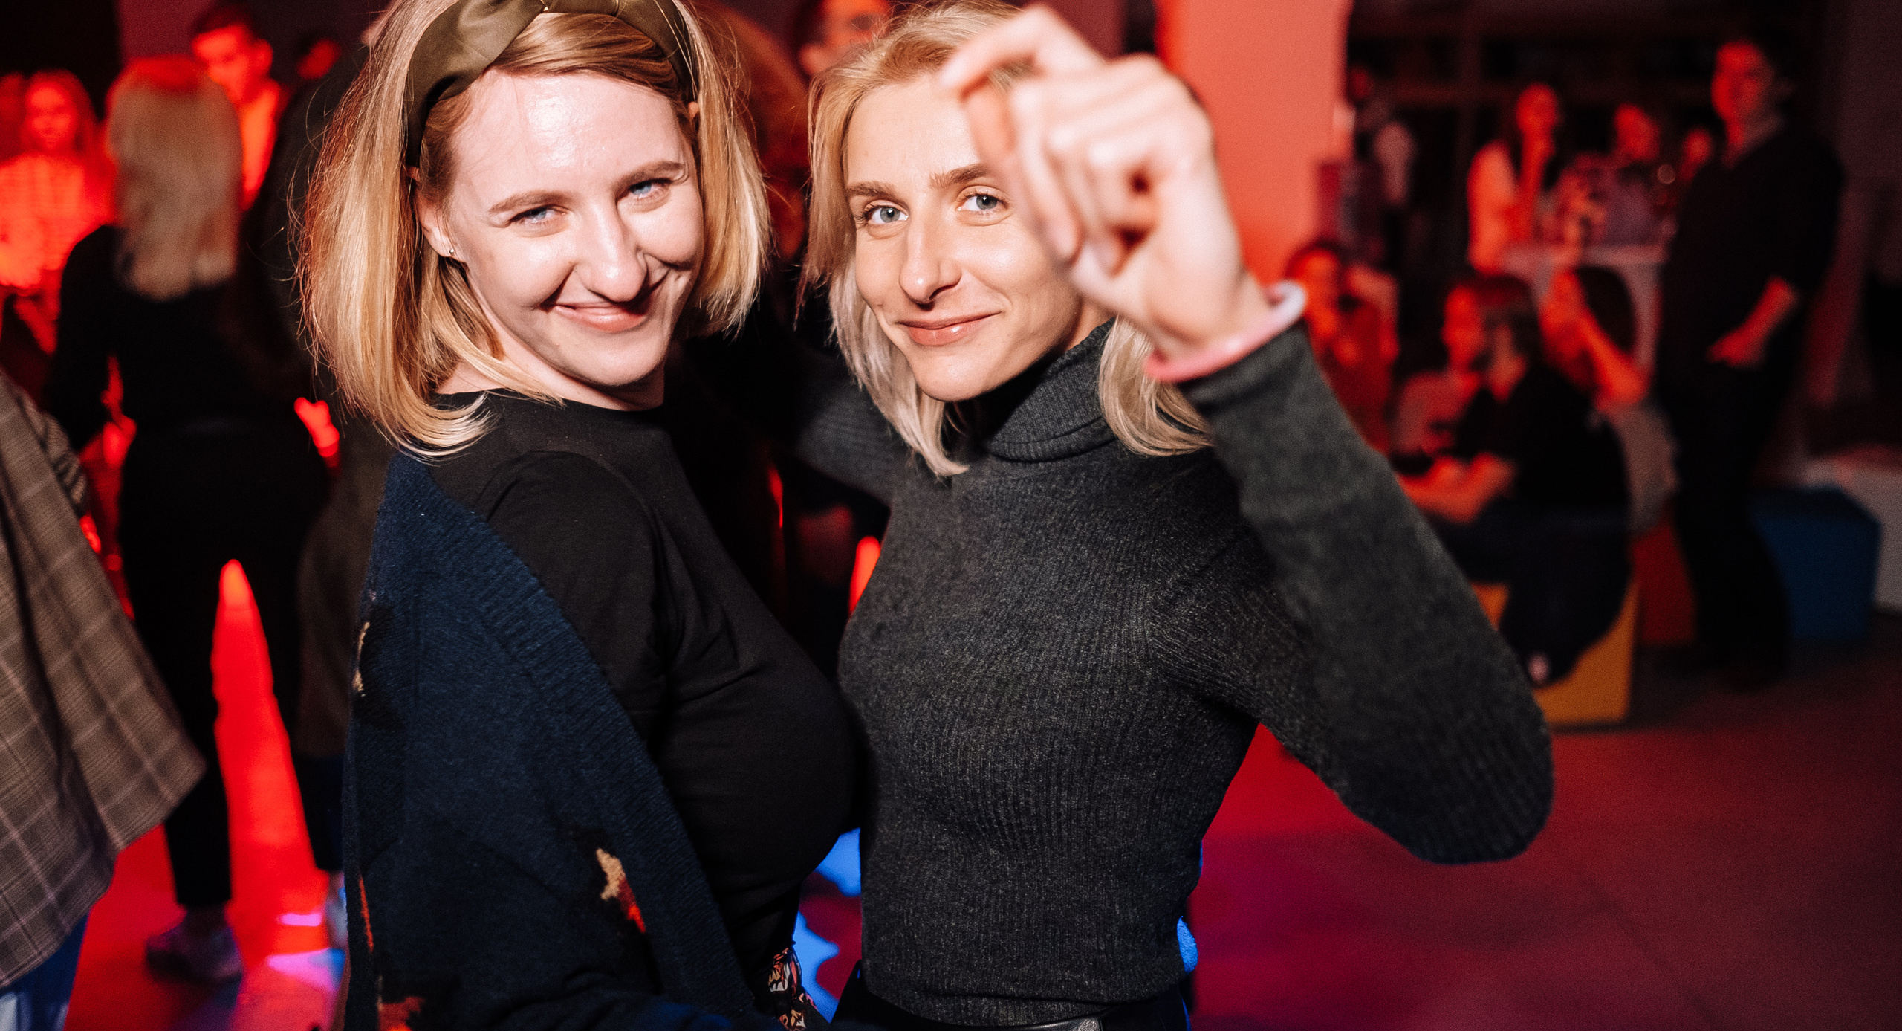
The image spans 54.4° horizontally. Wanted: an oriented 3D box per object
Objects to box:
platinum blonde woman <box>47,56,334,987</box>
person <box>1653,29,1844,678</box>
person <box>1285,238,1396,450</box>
[{"bbox_3d":[-1.380,0.016,3.383,0.540,1.670,0.420,-1,12,-6],"label":"platinum blonde woman"},{"bbox_3d":[2.241,-0.437,5.196,0.530,1.790,0.400,11,17,42],"label":"person"},{"bbox_3d":[1.241,-0.265,5.828,0.500,1.180,0.800,0,12,0],"label":"person"}]

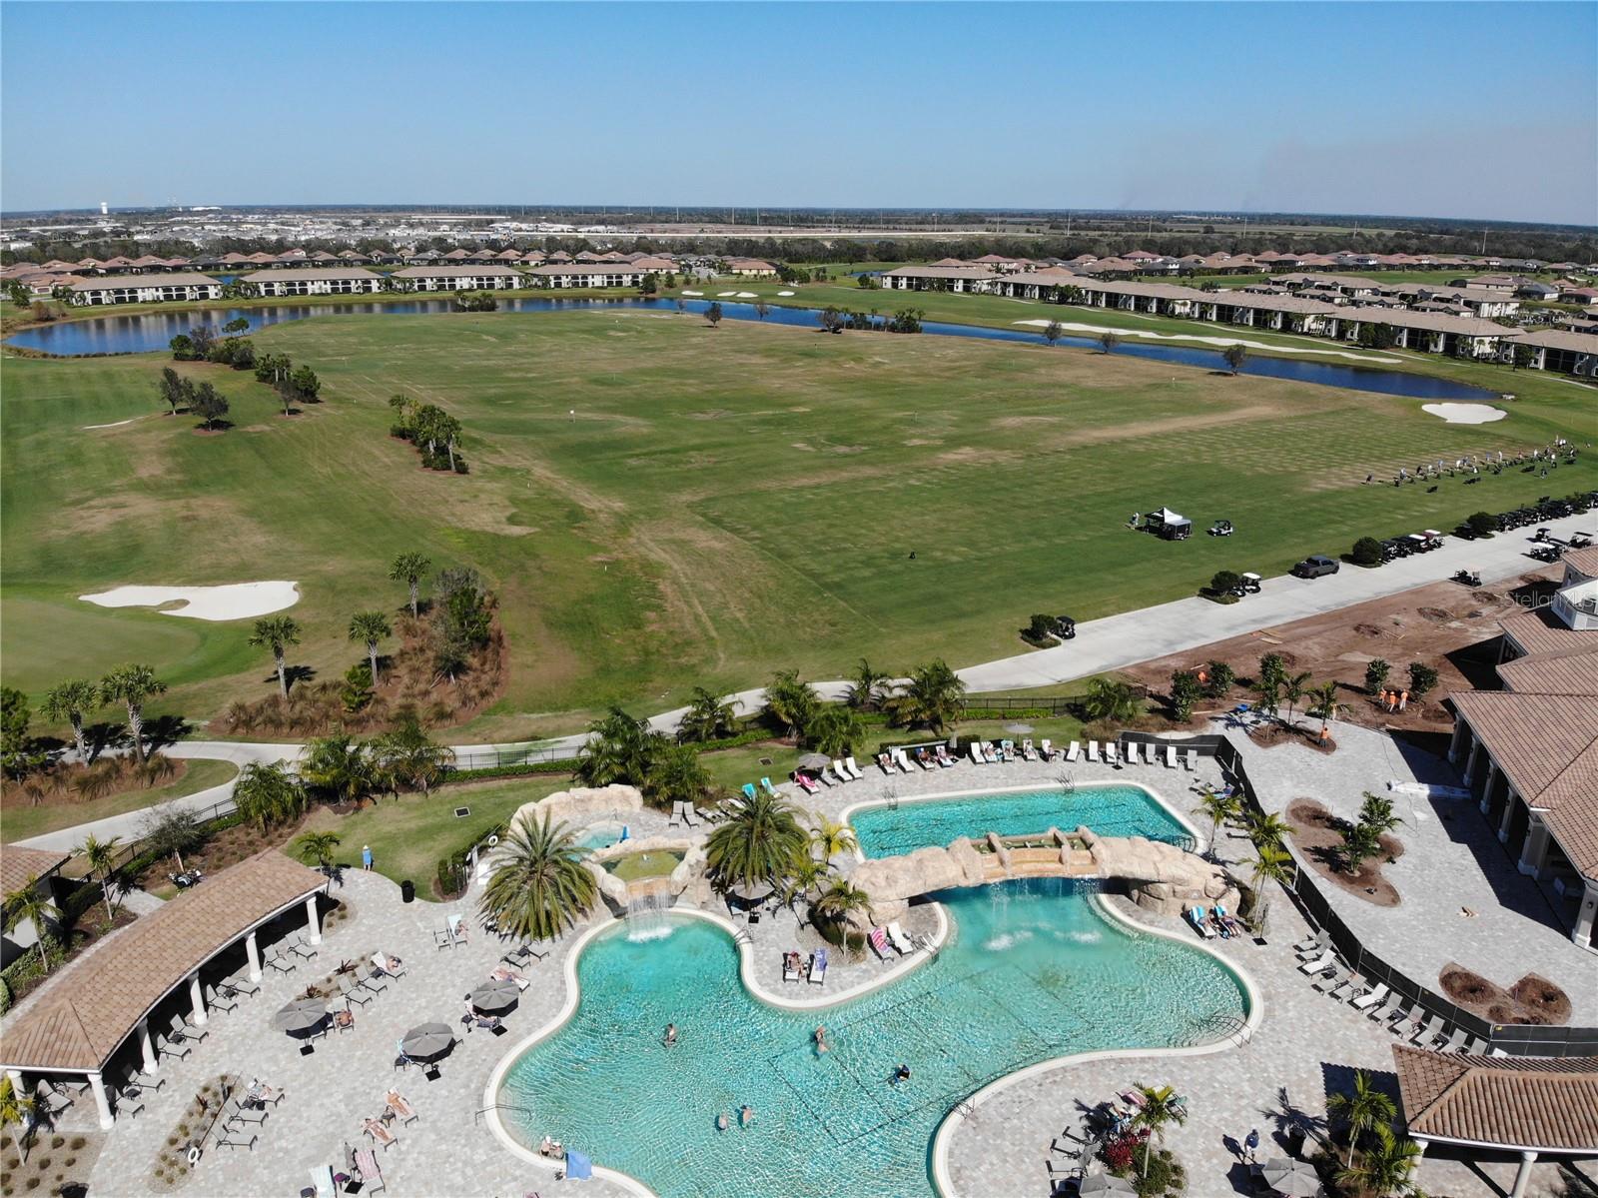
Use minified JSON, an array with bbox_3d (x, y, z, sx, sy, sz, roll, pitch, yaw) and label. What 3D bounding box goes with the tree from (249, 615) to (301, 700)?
[{"bbox_3d":[-42.016,4.955,89.657,4.250,7.200,4.250,-9,22,-25],"label":"tree"}]

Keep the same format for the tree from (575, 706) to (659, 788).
[{"bbox_3d":[-13.705,11.345,83.220,6.100,6.800,6.100,1,19,0],"label":"tree"}]

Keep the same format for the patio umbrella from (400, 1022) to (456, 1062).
[{"bbox_3d":[-18.716,23.093,56.180,2.700,2.600,2.700,1,19,0],"label":"patio umbrella"}]

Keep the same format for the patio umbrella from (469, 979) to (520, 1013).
[{"bbox_3d":[-14.742,20.185,54.297,2.300,2.480,2.300,-6,20,-17],"label":"patio umbrella"}]

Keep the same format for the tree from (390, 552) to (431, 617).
[{"bbox_3d":[-37.451,-1.112,107.321,4.000,6.900,4.000,-7,21,-19],"label":"tree"}]

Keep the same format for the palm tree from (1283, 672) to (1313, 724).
[{"bbox_3d":[38.925,7.834,87.070,2.600,4.600,2.600,10,22,25],"label":"palm tree"}]

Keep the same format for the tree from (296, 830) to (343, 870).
[{"bbox_3d":[-27.144,15.171,63.089,2.700,4.200,2.700,-9,22,-25],"label":"tree"}]

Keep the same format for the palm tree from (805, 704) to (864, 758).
[{"bbox_3d":[2.795,9.510,80.133,4.100,4.000,4.100,1,20,2],"label":"palm tree"}]

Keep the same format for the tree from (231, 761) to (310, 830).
[{"bbox_3d":[-33.963,12.784,71.319,4.900,4.800,4.900,-10,22,-27],"label":"tree"}]

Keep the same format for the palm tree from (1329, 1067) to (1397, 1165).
[{"bbox_3d":[23.420,21.876,46.378,2.950,5.100,2.950,13,23,31],"label":"palm tree"}]

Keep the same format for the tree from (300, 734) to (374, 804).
[{"bbox_3d":[-33.947,12.620,81.118,5.200,5.400,5.200,1,19,0],"label":"tree"}]

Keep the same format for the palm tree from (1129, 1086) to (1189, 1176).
[{"bbox_3d":[14.343,21.717,44.932,2.300,4.600,2.300,8,21,21],"label":"palm tree"}]

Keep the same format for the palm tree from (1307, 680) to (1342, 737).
[{"bbox_3d":[43.935,9.599,91.960,3.000,5.400,3.000,1,19,0],"label":"palm tree"}]

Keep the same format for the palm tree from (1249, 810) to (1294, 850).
[{"bbox_3d":[31.411,16.324,73.790,3.100,4.600,3.100,1,19,0],"label":"palm tree"}]

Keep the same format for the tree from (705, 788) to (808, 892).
[{"bbox_3d":[-2.686,15.620,70.872,6.500,7.200,6.500,1,19,0],"label":"tree"}]

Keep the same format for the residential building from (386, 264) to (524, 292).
[{"bbox_3d":[-163.594,-153.824,531.392,58.000,9.800,19.000,-8,21,-23],"label":"residential building"}]

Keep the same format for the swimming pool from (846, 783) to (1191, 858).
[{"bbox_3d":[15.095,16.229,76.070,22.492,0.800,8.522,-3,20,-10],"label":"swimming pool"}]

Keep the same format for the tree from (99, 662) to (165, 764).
[{"bbox_3d":[-51.920,9.138,86.373,4.900,8.100,4.900,1,19,0],"label":"tree"}]

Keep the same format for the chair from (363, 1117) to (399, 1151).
[{"bbox_3d":[-19.790,25.363,52.552,1.727,0.720,0.680,15,24,36],"label":"chair"}]

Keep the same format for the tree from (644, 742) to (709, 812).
[{"bbox_3d":[-8.174,11.603,72.967,4.400,4.700,4.400,-2,20,-7],"label":"tree"}]

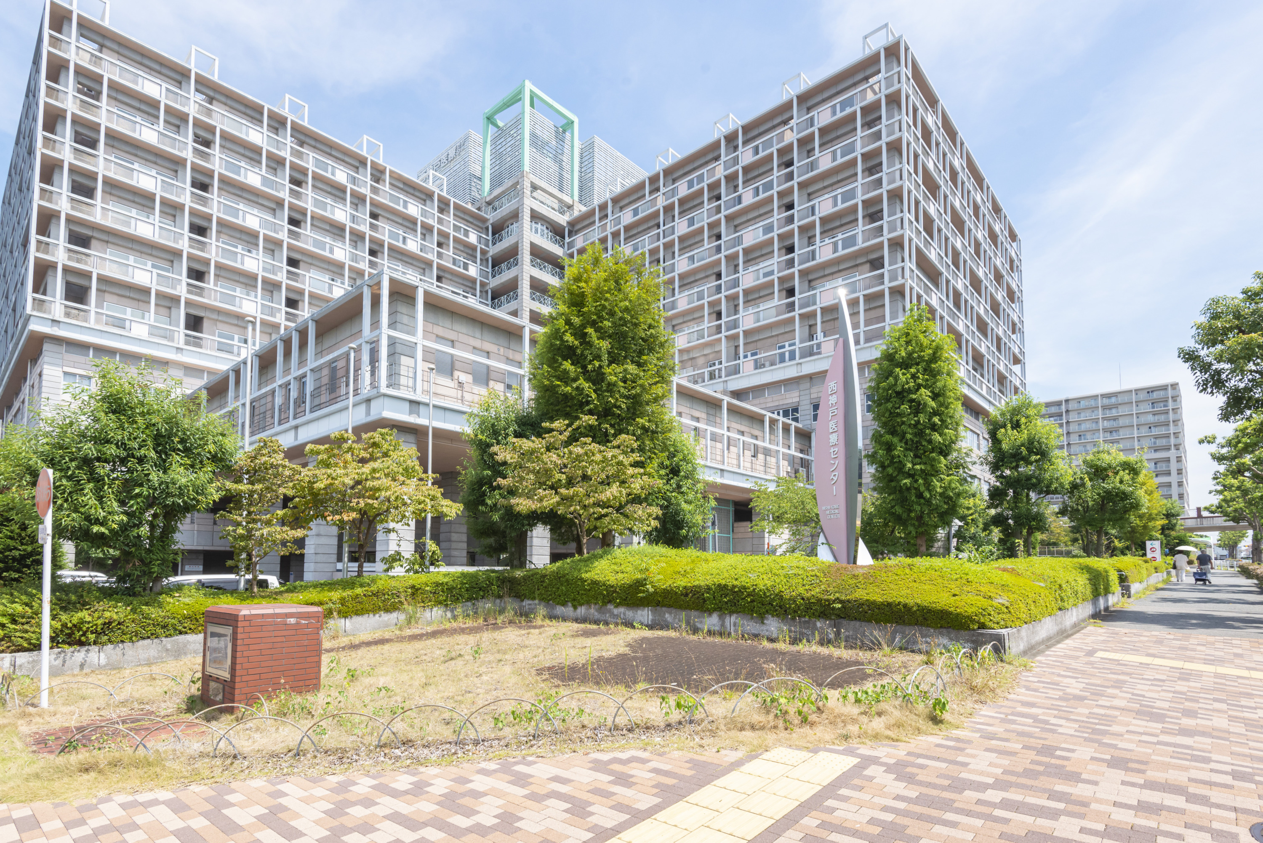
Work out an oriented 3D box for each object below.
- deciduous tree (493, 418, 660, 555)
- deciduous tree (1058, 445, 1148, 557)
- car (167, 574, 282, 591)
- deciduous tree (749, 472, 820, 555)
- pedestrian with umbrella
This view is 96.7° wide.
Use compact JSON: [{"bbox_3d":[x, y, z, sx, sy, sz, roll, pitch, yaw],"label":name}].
[{"bbox_3d":[-1.463,1.845,15.000,4.200,3.800,3.700,0,-7,0],"label":"deciduous tree"},{"bbox_3d":[20.176,3.710,24.000,3.000,5.100,2.900,0,-7,0],"label":"deciduous tree"},{"bbox_3d":[-16.523,6.730,21.866,4.500,1.540,1.720,9,-14,-43],"label":"car"},{"bbox_3d":[5.046,3.690,17.354,2.747,4.082,2.747,0,-10,0],"label":"deciduous tree"},{"bbox_3d":[25.557,6.623,26.000,0.800,1.720,0.850,7,-10,-44],"label":"pedestrian with umbrella"}]

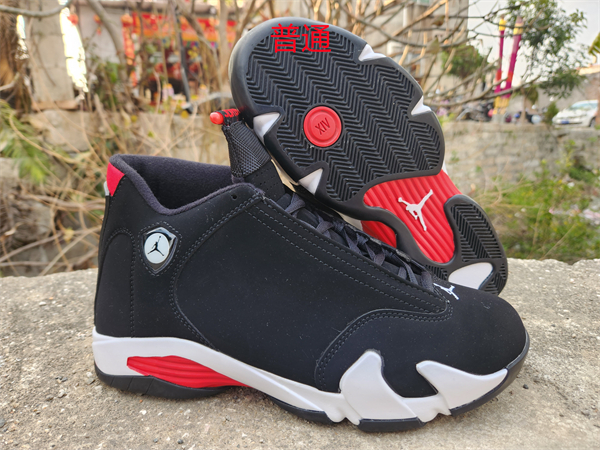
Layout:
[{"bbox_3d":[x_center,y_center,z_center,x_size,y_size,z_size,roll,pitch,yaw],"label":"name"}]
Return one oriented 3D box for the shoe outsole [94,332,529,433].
[{"bbox_3d":[0.007,0.087,0.274,0.300,0.038,0.106,1,16,2],"label":"shoe outsole"}]

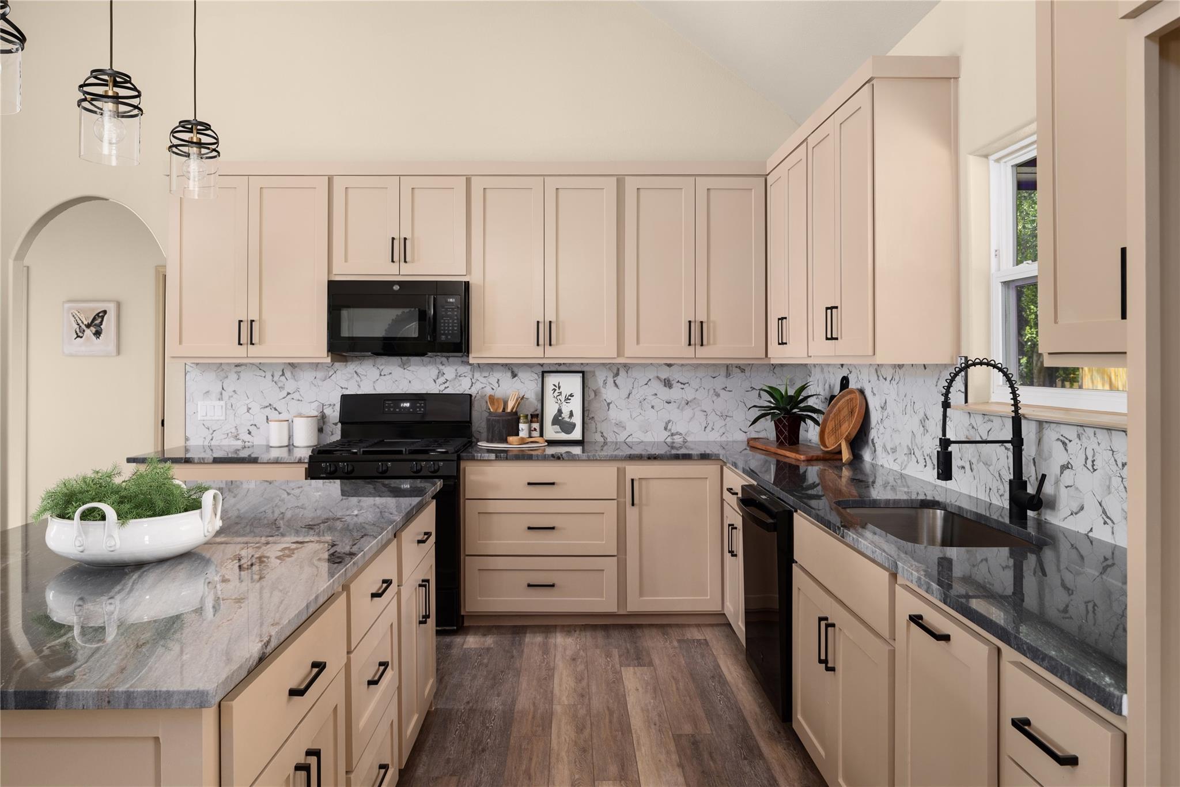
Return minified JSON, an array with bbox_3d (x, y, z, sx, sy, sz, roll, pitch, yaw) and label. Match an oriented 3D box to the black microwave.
[{"bbox_3d":[-1.034,-0.408,4.405,0.755,0.415,0.390,0,1,-1],"label":"black microwave"}]

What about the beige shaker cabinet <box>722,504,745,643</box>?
[{"bbox_3d":[0.953,0.832,3.595,0.553,0.575,0.630,0,1,-1],"label":"beige shaker cabinet"}]

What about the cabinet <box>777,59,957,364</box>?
[{"bbox_3d":[1.130,-0.666,3.480,0.335,1.070,1.480,0,1,-1],"label":"cabinet"}]

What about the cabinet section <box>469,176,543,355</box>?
[{"bbox_3d":[-0.452,-0.688,4.445,0.409,0.993,0.330,0,1,-1],"label":"cabinet section"}]

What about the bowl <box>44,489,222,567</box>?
[{"bbox_3d":[-1.064,0.307,1.853,0.375,0.155,0.375,0,1,0],"label":"bowl"}]

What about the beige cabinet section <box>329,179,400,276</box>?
[{"bbox_3d":[-1.222,-0.914,4.445,0.374,0.542,0.330,0,1,-1],"label":"beige cabinet section"}]

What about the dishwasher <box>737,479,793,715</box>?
[{"bbox_3d":[0.935,0.771,2.987,0.620,0.755,0.595,0,1,-1],"label":"dishwasher"}]

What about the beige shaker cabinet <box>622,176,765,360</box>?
[{"bbox_3d":[0.567,-0.685,4.442,0.793,1.010,0.325,0,1,-1],"label":"beige shaker cabinet"}]

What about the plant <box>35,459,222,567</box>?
[{"bbox_3d":[-1.072,0.270,1.855,0.400,0.230,0.380,0,1,-1],"label":"plant"}]

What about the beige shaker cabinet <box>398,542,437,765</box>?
[{"bbox_3d":[-0.864,0.877,2.745,0.551,0.556,0.610,0,1,-1],"label":"beige shaker cabinet"}]

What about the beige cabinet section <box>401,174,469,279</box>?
[{"bbox_3d":[-0.852,-0.914,4.445,0.371,0.542,0.330,0,1,-1],"label":"beige cabinet section"}]

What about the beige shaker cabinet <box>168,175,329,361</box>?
[{"bbox_3d":[-1.867,-0.690,4.442,0.890,1.020,0.325,0,1,-1],"label":"beige shaker cabinet"}]

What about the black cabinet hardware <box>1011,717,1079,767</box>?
[{"bbox_3d":[0.721,0.548,1.245,0.036,0.013,0.134,0,1,-1],"label":"black cabinet hardware"}]

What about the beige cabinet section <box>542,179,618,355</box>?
[{"bbox_3d":[-0.050,-0.688,4.445,0.401,0.993,0.330,0,1,-1],"label":"beige cabinet section"}]

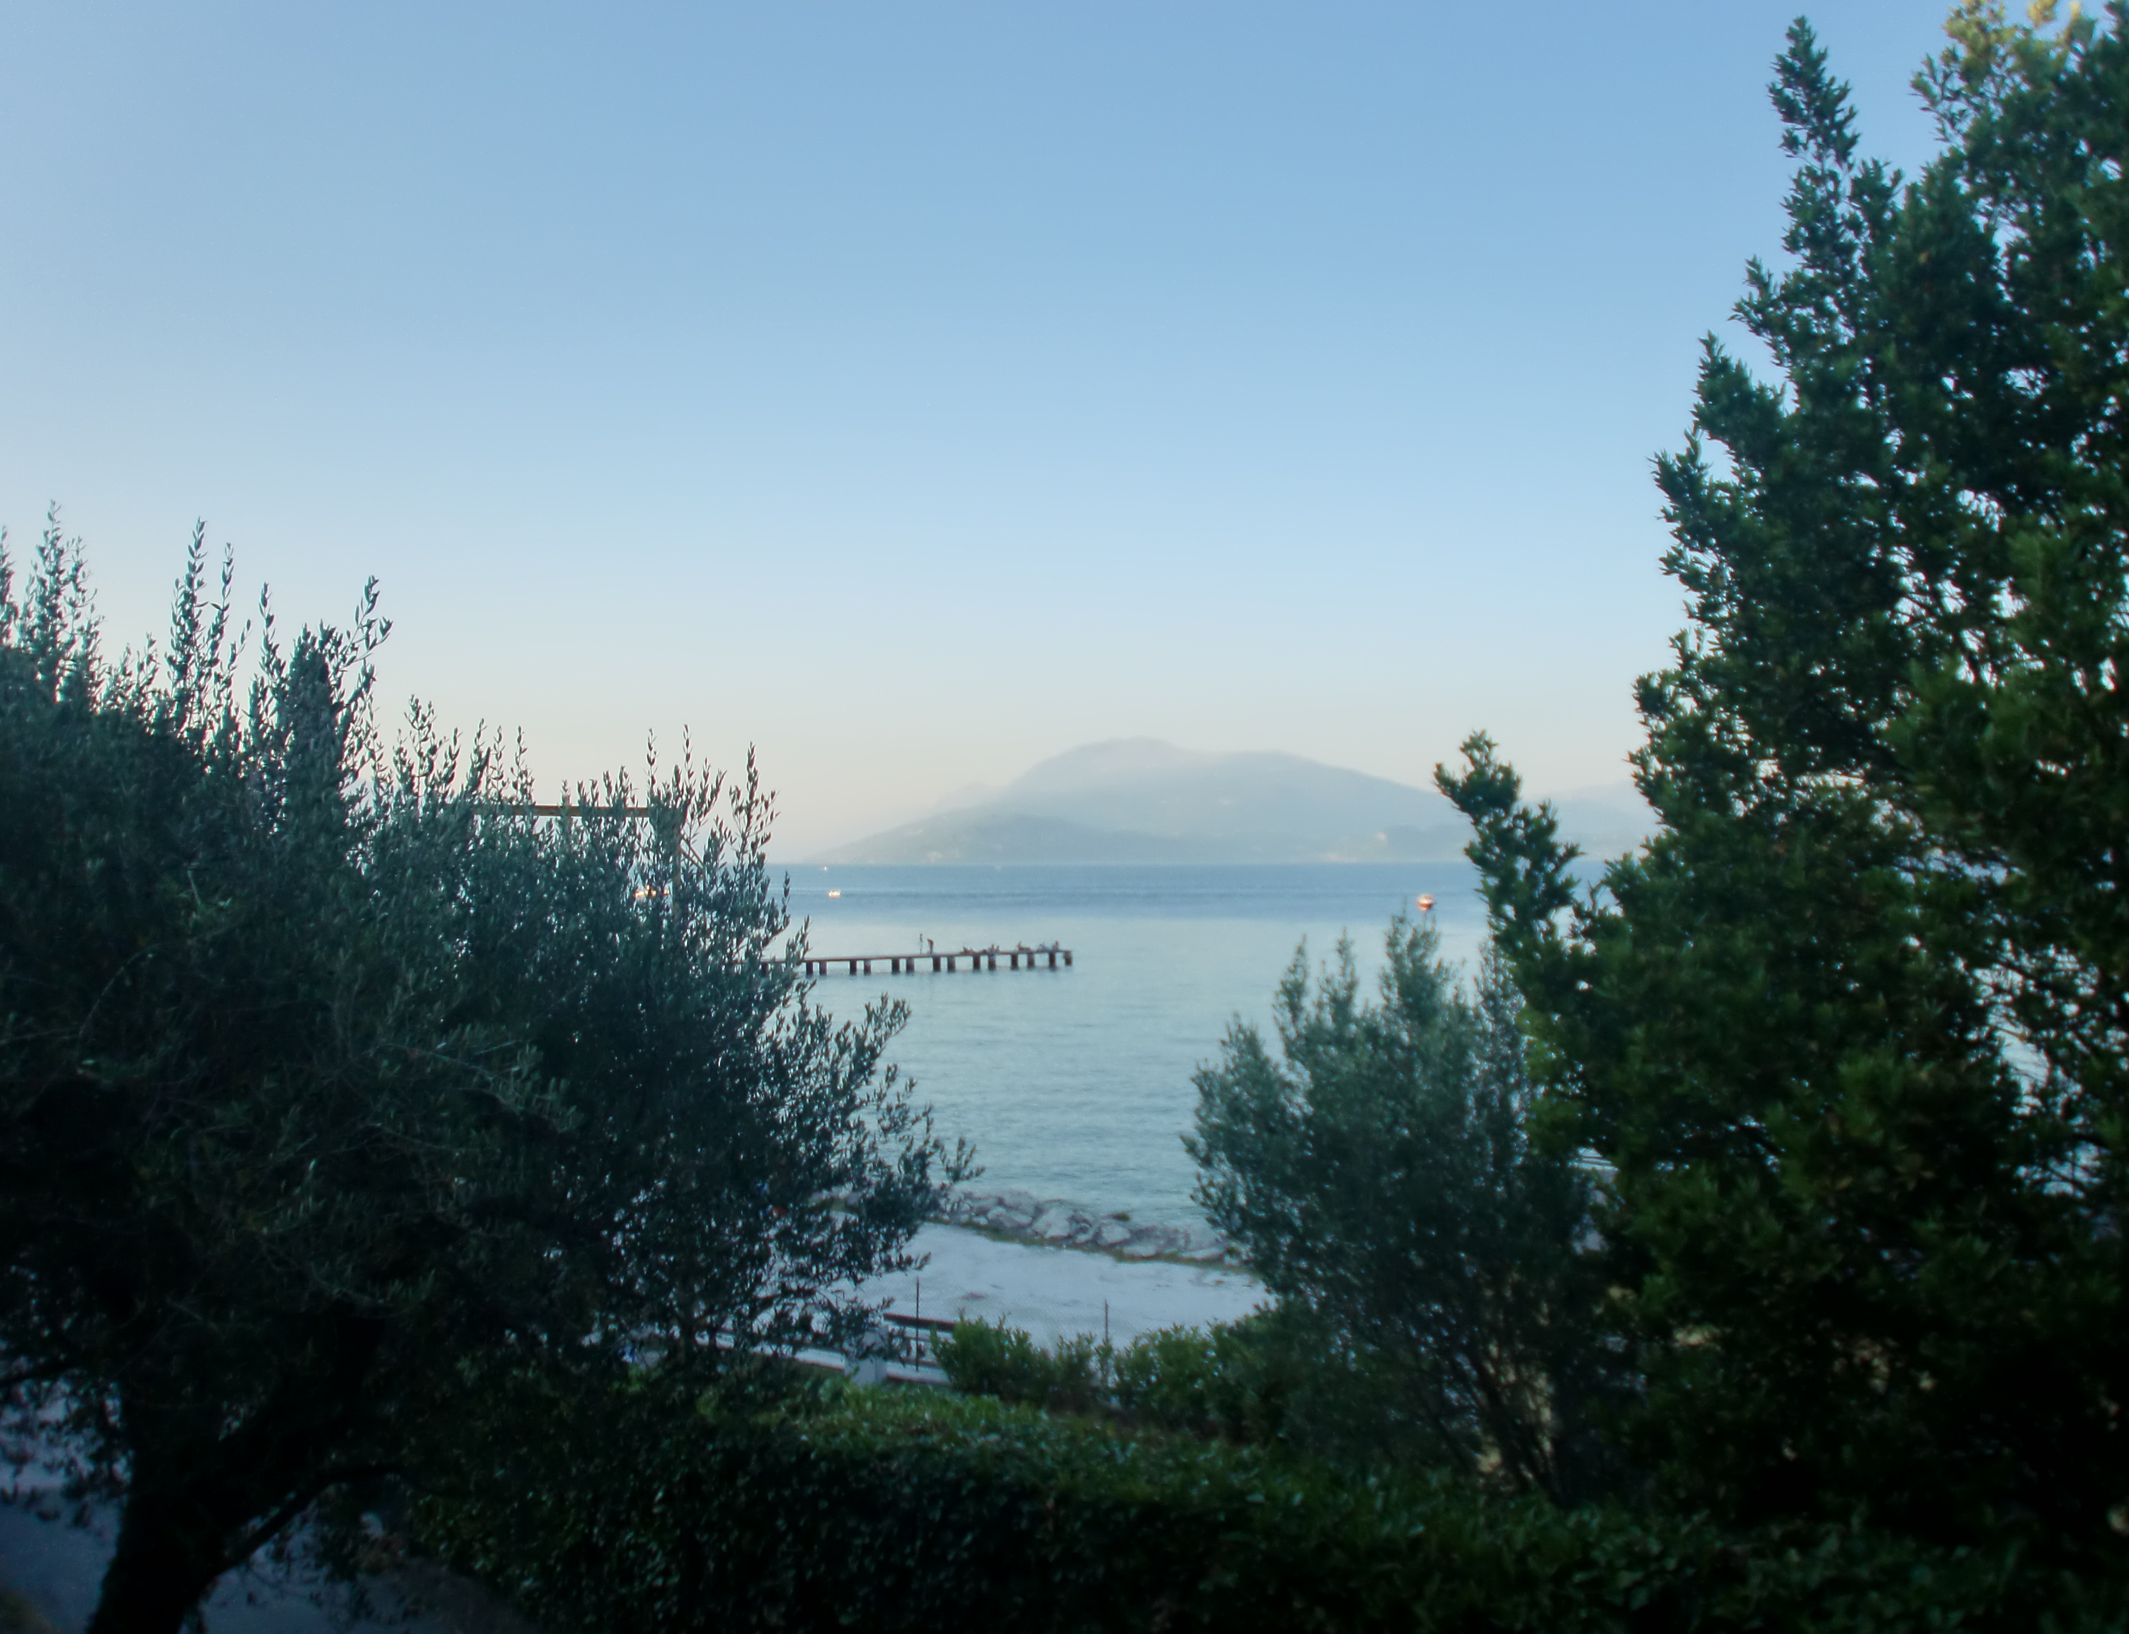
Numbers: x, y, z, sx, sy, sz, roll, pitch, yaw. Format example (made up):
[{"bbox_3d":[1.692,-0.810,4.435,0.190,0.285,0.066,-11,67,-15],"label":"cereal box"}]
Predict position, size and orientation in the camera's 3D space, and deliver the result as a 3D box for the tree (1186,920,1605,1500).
[{"bbox_3d":[2.790,3.270,13.500,3.500,4.900,3.300,0,-2,0],"label":"tree"}]

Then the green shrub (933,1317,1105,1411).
[{"bbox_3d":[-0.460,5.530,16.500,1.750,1.000,1.350,0,-2,0],"label":"green shrub"}]

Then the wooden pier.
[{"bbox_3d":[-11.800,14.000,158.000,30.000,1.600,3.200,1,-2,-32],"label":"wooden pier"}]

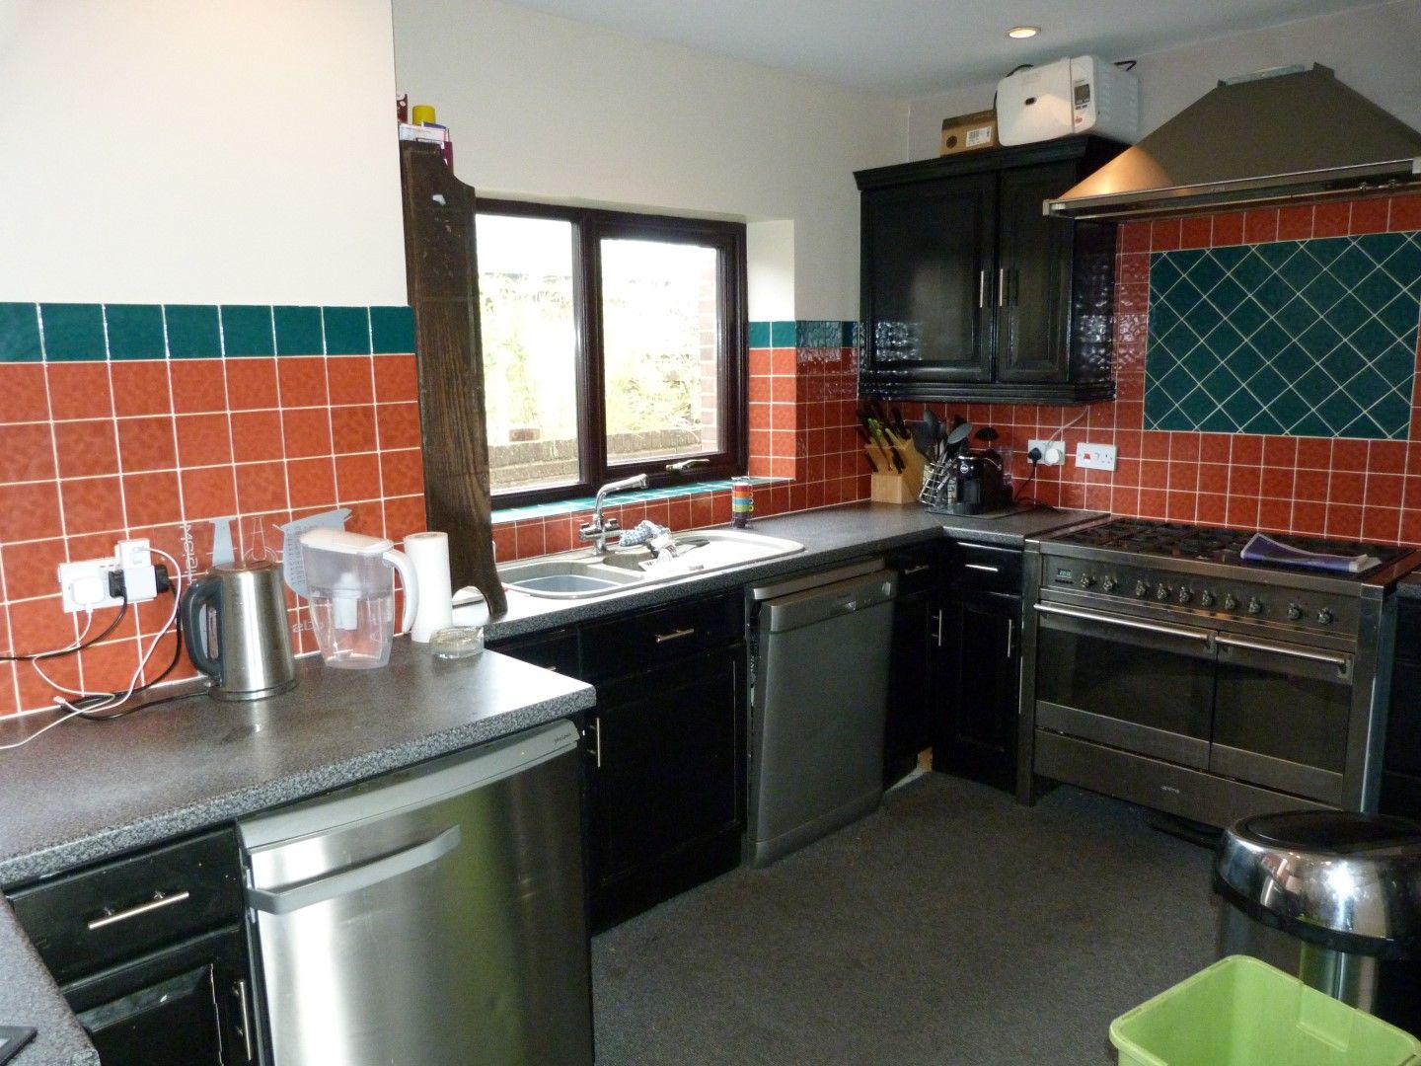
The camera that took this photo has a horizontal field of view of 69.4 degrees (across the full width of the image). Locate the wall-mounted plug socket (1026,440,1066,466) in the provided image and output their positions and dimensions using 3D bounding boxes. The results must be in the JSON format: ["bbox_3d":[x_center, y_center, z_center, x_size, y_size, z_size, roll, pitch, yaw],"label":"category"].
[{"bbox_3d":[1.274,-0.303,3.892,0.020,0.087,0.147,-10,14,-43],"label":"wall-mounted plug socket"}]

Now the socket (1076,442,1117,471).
[{"bbox_3d":[1.414,-0.278,3.757,0.015,0.087,0.147,-10,14,-43],"label":"socket"}]

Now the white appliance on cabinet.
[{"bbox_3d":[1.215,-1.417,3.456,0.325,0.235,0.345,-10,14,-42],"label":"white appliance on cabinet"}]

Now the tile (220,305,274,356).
[{"bbox_3d":[-0.899,-0.390,1.994,0.098,0.098,0.008,-11,14,-44],"label":"tile"}]

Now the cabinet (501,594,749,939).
[{"bbox_3d":[-0.406,0.588,2.829,0.855,0.840,0.590,-10,13,-43],"label":"cabinet"}]

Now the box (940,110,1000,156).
[{"bbox_3d":[0.985,-1.400,3.657,0.230,0.140,0.215,-10,14,-42],"label":"box"}]

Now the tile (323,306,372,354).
[{"bbox_3d":[-0.759,-0.421,2.143,0.100,0.100,0.008,-10,14,-42],"label":"tile"}]

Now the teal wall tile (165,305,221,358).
[{"bbox_3d":[-0.977,-0.379,1.943,0.100,0.100,0.008,-10,14,-42],"label":"teal wall tile"}]

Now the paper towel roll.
[{"bbox_3d":[-0.619,0.119,2.253,0.090,0.228,0.090,-1,10,0],"label":"paper towel roll"}]

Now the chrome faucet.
[{"bbox_3d":[-0.273,-0.051,3.033,0.165,0.250,0.240,-10,13,-43],"label":"chrome faucet"}]

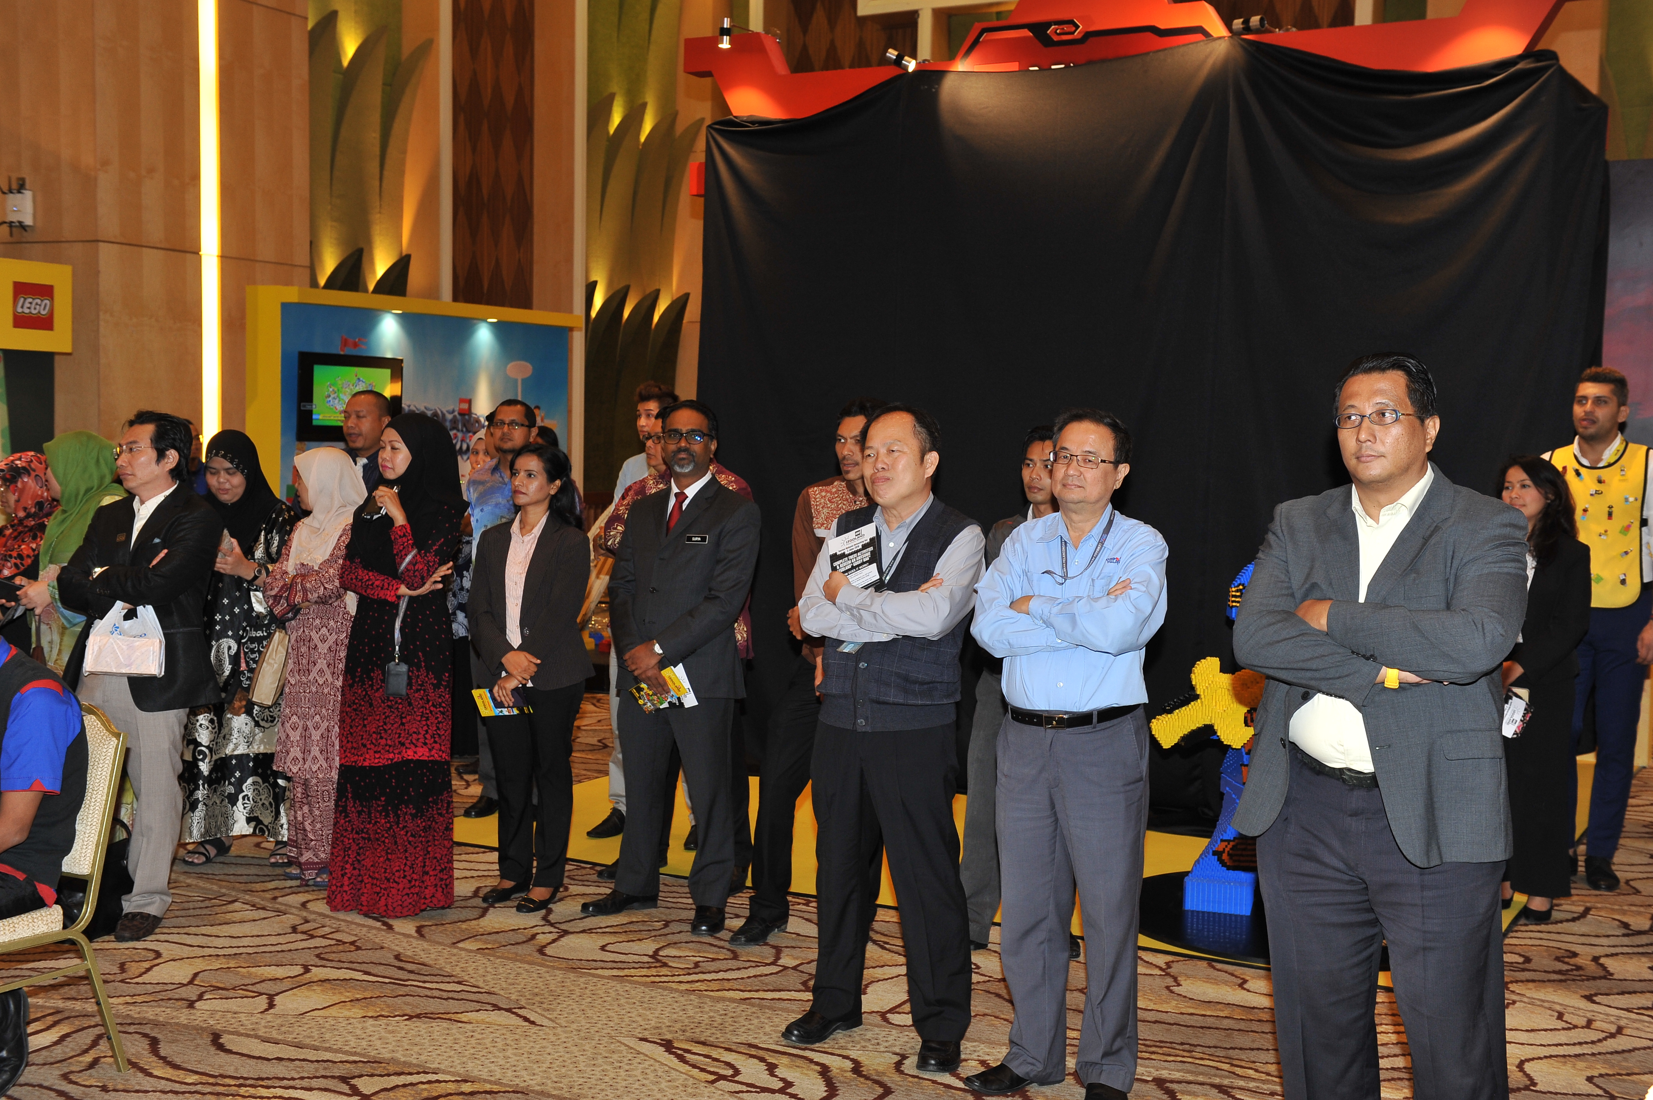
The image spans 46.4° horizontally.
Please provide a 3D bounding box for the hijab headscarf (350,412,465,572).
[{"bbox_3d":[-1.392,-0.190,6.380,0.330,0.530,0.360,-3,5,-45],"label":"hijab headscarf"}]

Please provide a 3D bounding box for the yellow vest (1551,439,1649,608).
[{"bbox_3d":[2.775,-0.095,6.920,0.360,0.600,0.260,3,5,33],"label":"yellow vest"}]

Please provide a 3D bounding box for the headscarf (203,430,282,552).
[{"bbox_3d":[-2.168,-0.205,7.150,0.310,0.460,0.280,2,4,16],"label":"headscarf"}]

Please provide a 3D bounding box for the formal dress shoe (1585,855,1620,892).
[{"bbox_3d":[2.874,1.175,7.151,0.108,0.105,0.300,2,5,16],"label":"formal dress shoe"}]

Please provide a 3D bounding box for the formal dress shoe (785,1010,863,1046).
[{"bbox_3d":[-0.004,1.258,5.261,0.280,0.105,0.105,-2,5,-42],"label":"formal dress shoe"}]

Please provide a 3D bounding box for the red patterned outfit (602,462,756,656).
[{"bbox_3d":[-0.524,0.039,6.856,0.520,0.680,0.300,3,5,25],"label":"red patterned outfit"}]

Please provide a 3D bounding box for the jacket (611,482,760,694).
[{"bbox_3d":[-0.474,0.134,6.367,0.490,0.710,0.300,3,5,22],"label":"jacket"}]

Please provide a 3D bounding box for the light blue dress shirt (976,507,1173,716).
[{"bbox_3d":[0.591,0.143,4.680,0.480,0.510,0.330,3,4,28],"label":"light blue dress shirt"}]

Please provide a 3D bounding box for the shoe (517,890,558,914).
[{"bbox_3d":[-0.955,1.169,6.566,0.085,0.075,0.240,4,5,35],"label":"shoe"}]

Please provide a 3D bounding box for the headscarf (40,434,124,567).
[{"bbox_3d":[-2.536,-0.170,6.600,0.310,0.480,0.330,0,4,-15],"label":"headscarf"}]

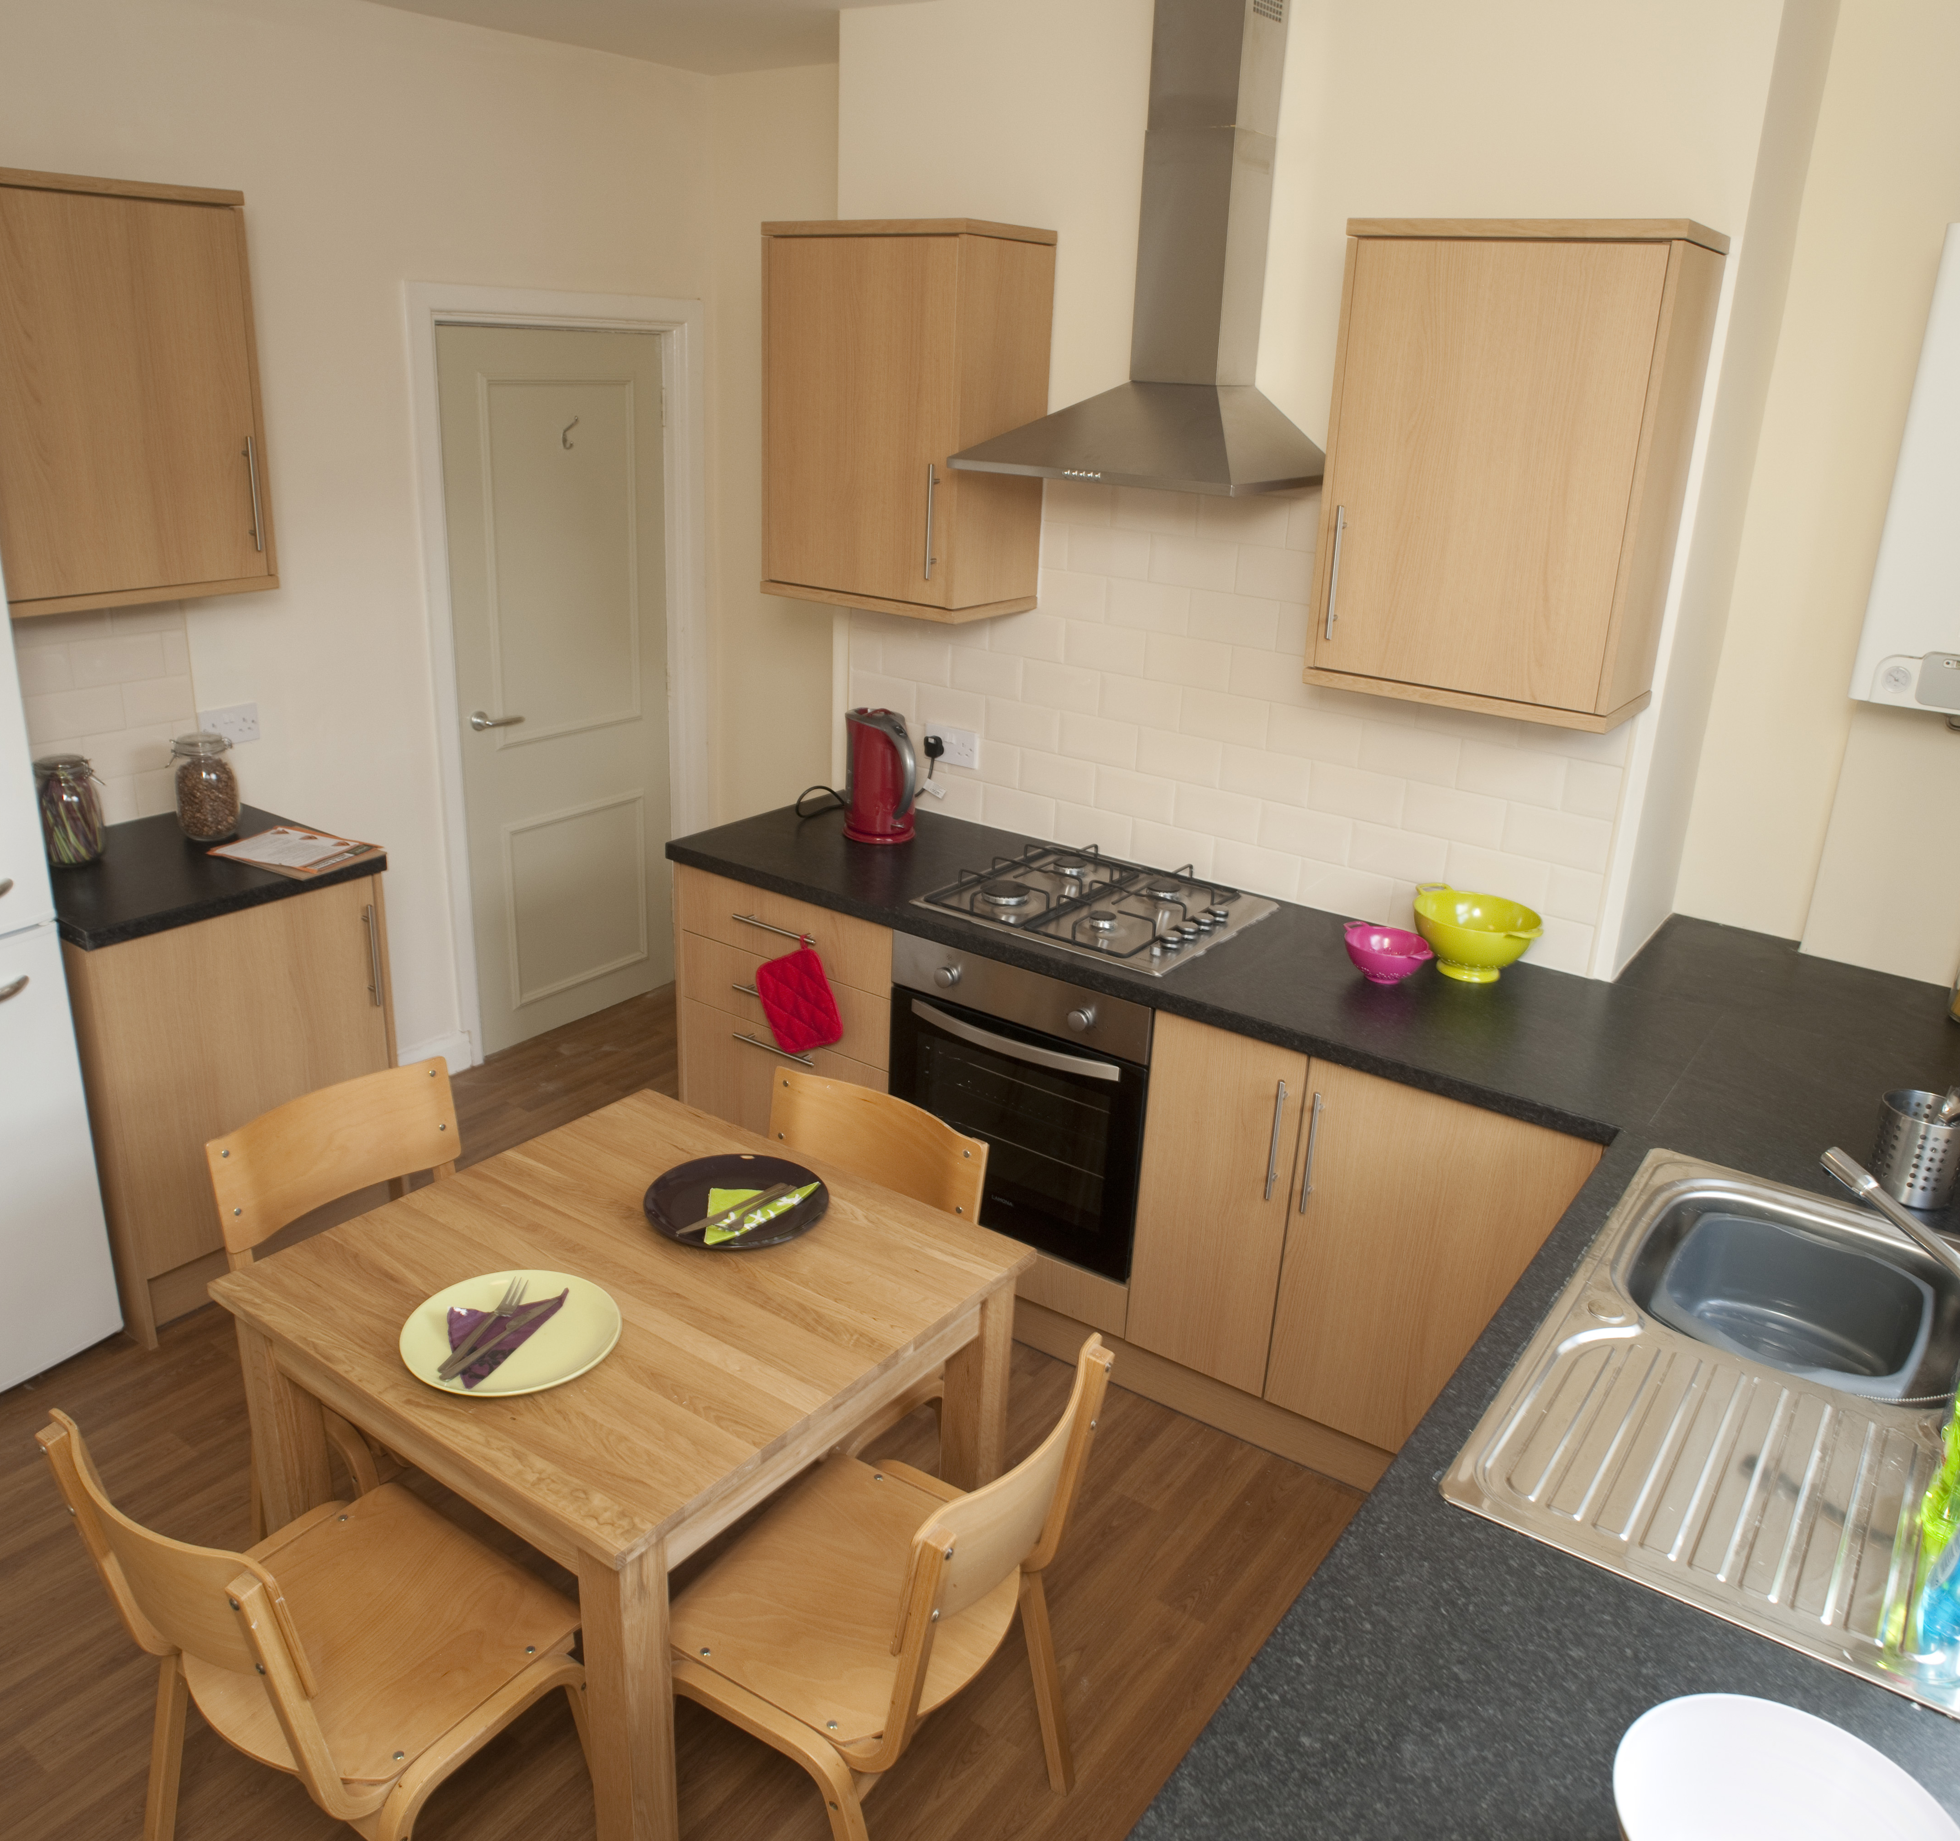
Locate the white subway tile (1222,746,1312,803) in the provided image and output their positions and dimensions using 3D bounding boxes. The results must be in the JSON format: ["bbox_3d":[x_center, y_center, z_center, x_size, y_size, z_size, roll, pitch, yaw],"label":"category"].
[{"bbox_3d":[0.587,-0.298,3.167,0.198,0.100,0.010,16,25,32],"label":"white subway tile"}]

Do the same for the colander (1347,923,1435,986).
[{"bbox_3d":[0.748,0.072,2.833,0.156,0.076,0.195,-9,23,-30],"label":"colander"}]

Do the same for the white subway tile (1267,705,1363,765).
[{"bbox_3d":[0.668,-0.371,3.068,0.198,0.099,0.009,16,25,32],"label":"white subway tile"}]

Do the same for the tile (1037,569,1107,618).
[{"bbox_3d":[0.189,-0.705,3.350,0.200,0.100,0.010,16,24,32],"label":"tile"}]

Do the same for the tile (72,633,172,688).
[{"bbox_3d":[-1.851,-0.566,3.304,0.008,0.100,0.200,16,25,32],"label":"tile"}]

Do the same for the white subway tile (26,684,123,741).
[{"bbox_3d":[-1.931,-0.439,3.277,0.010,0.100,0.200,16,25,32],"label":"white subway tile"}]

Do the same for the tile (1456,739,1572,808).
[{"bbox_3d":[1.009,-0.280,2.901,0.200,0.100,0.008,16,25,32],"label":"tile"}]

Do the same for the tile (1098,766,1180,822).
[{"bbox_3d":[0.334,-0.278,3.355,0.198,0.099,0.009,16,25,32],"label":"tile"}]

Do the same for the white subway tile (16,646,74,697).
[{"bbox_3d":[-1.968,-0.511,3.148,0.008,0.100,0.200,16,25,32],"label":"white subway tile"}]

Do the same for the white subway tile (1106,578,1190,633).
[{"bbox_3d":[0.350,-0.656,3.207,0.198,0.099,0.009,16,25,32],"label":"white subway tile"}]

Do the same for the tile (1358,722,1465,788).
[{"bbox_3d":[0.843,-0.328,3.007,0.200,0.100,0.008,16,25,32],"label":"tile"}]

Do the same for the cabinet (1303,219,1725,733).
[{"bbox_3d":[0.879,-0.748,2.566,0.517,0.747,0.306,16,25,32],"label":"cabinet"}]

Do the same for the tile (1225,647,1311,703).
[{"bbox_3d":[0.598,-0.493,3.117,0.200,0.100,0.010,16,24,32],"label":"tile"}]

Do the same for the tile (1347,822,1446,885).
[{"bbox_3d":[0.823,-0.133,3.035,0.198,0.099,0.009,16,25,32],"label":"tile"}]

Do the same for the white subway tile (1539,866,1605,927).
[{"bbox_3d":[1.120,-0.050,2.883,0.095,0.100,0.010,16,24,32],"label":"white subway tile"}]

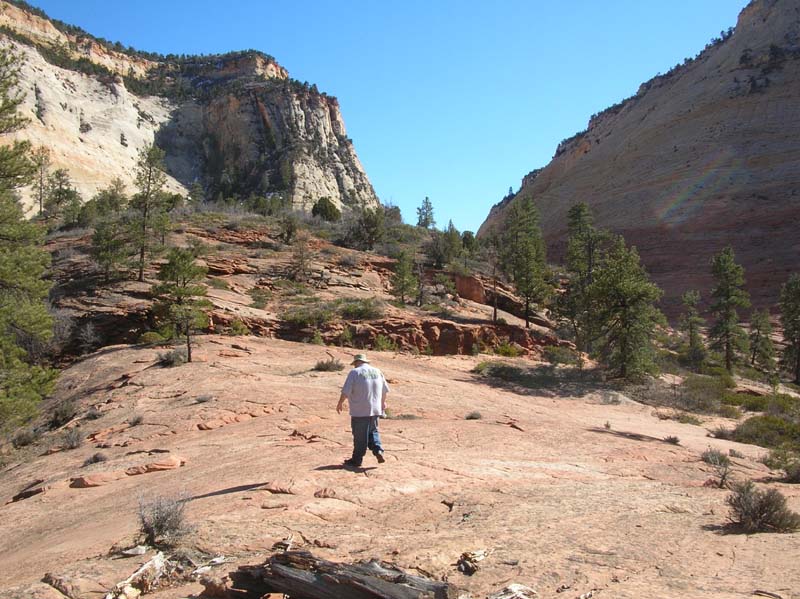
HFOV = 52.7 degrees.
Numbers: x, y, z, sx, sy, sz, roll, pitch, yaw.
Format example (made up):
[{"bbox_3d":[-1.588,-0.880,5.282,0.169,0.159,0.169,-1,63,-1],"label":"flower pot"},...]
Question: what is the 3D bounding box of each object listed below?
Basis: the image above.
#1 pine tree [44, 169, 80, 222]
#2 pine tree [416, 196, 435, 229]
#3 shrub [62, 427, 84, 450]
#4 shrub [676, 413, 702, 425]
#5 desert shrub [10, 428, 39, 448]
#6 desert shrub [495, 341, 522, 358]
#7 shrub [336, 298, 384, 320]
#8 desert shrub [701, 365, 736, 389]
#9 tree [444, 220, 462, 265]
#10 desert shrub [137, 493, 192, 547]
[{"bbox_3d":[-30.059,-9.263,72.000,3.110,4.713,3.206,0,-3,0],"label":"pine tree"},{"bbox_3d":[3.312,-11.300,105.000,2.291,4.115,2.291,0,-3,2],"label":"pine tree"},{"bbox_3d":[-6.664,2.817,16.500,0.449,0.449,0.413,0,-2,0],"label":"shrub"},{"bbox_3d":[7.520,3.091,21.000,0.675,0.296,0.540,0,-2,0],"label":"shrub"},{"bbox_3d":[-7.896,2.923,17.000,0.577,0.416,0.519,1,-3,-25],"label":"desert shrub"},{"bbox_3d":[4.832,2.227,36.000,1.247,0.802,1.060,0,-2,0],"label":"desert shrub"},{"bbox_3d":[-2.052,0.520,42.000,2.444,1.132,2.200,0,-3,-3],"label":"shrub"},{"bbox_3d":[14.578,3.524,37.000,1.598,1.076,1.565,0,-3,0],"label":"desert shrub"},{"bbox_3d":[5.162,-5.403,78.000,1.702,4.394,1.702,0,-3,4],"label":"tree"},{"bbox_3d":[-2.127,1.987,7.300,0.491,0.478,0.480,0,-3,0],"label":"desert shrub"}]

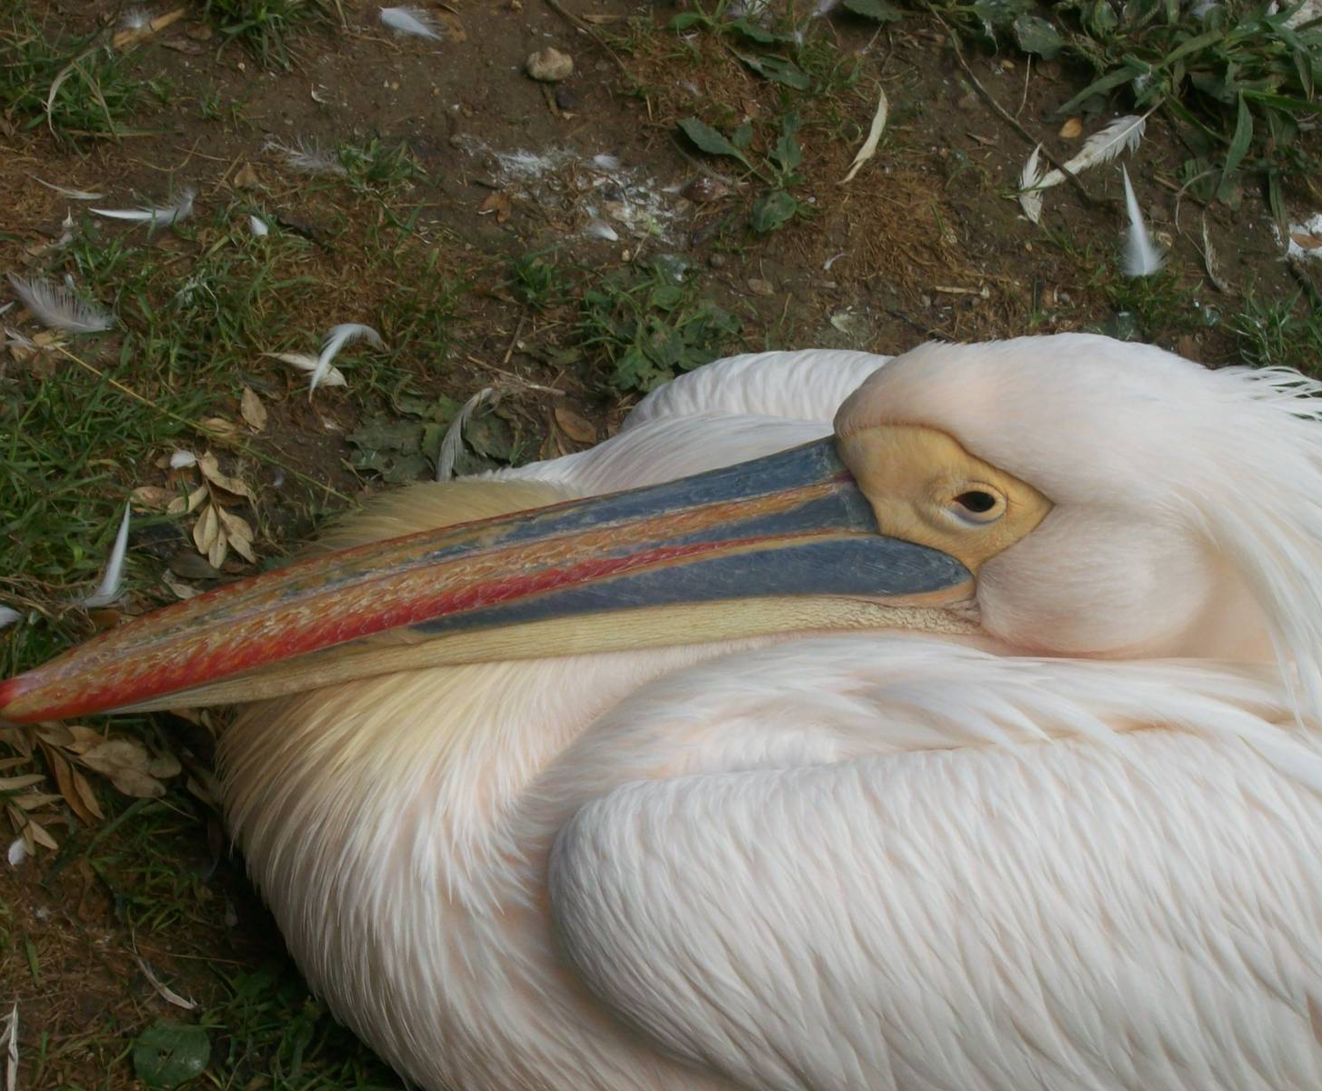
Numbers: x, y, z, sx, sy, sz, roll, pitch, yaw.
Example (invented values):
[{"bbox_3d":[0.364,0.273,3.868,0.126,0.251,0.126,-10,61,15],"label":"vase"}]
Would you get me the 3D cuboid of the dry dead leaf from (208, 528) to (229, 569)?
[{"bbox_3d":[-0.211,0.000,1.745,0.008,0.008,0.027,0,54,0],"label":"dry dead leaf"}]

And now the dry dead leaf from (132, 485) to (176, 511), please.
[{"bbox_3d":[-0.239,-0.022,1.723,0.023,0.006,0.010,15,54,12],"label":"dry dead leaf"}]

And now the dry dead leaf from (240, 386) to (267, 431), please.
[{"bbox_3d":[-0.195,-0.065,1.754,0.011,0.007,0.029,-15,54,-12],"label":"dry dead leaf"}]

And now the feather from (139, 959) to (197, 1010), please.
[{"bbox_3d":[-0.221,0.196,1.625,0.039,0.010,0.007,33,57,24],"label":"feather"}]

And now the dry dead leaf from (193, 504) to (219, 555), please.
[{"bbox_3d":[-0.217,-0.008,1.748,0.012,0.008,0.030,3,54,2],"label":"dry dead leaf"}]

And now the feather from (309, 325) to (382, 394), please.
[{"bbox_3d":[-0.162,-0.095,1.811,0.050,0.018,0.024,-39,63,-24],"label":"feather"}]

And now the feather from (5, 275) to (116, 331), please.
[{"bbox_3d":[-0.304,-0.119,1.832,0.067,0.015,0.024,27,58,18],"label":"feather"}]

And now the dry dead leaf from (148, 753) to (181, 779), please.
[{"bbox_3d":[-0.221,0.098,1.621,0.016,0.007,0.013,0,52,0],"label":"dry dead leaf"}]

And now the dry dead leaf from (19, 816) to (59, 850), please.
[{"bbox_3d":[-0.271,0.126,1.602,0.007,0.007,0.022,-35,60,-24],"label":"dry dead leaf"}]

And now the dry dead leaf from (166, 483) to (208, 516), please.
[{"bbox_3d":[-0.227,-0.021,1.758,0.025,0.009,0.011,-34,61,-22],"label":"dry dead leaf"}]

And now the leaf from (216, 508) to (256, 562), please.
[{"bbox_3d":[-0.201,-0.006,1.746,0.012,0.010,0.039,-25,58,-17],"label":"leaf"}]

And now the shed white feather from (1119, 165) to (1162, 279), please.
[{"bbox_3d":[0.236,-0.163,1.825,0.018,0.013,0.073,-1,52,0],"label":"shed white feather"}]

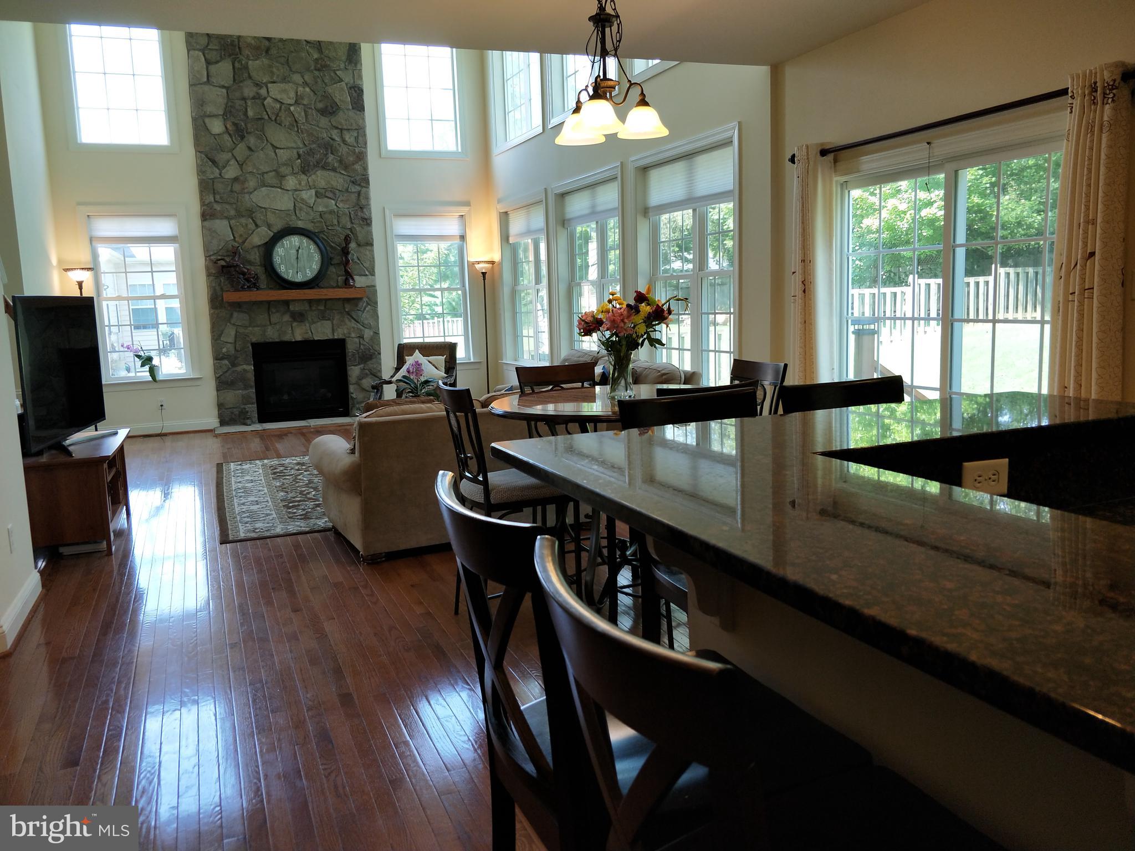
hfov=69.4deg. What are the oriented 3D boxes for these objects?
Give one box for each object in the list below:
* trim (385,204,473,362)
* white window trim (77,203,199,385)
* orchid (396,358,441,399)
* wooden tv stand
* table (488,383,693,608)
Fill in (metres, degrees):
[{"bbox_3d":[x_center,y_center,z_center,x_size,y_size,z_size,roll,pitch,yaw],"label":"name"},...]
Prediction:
[{"bbox_3d":[-1.724,-1.805,10.577,1.147,1.996,0.100,-6,9,-24],"label":"trim"},{"bbox_3d":[-4.844,-1.470,9.335,1.086,2.006,0.120,-6,10,-24],"label":"white window trim"},{"bbox_3d":[-1.280,-0.340,7.014,0.380,0.480,0.340,-6,9,-24],"label":"orchid"},{"bbox_3d":[-3.043,0.413,5.181,0.513,0.591,1.183,-6,10,-24],"label":"wooden tv stand"},{"bbox_3d":[0.253,0.327,3.904,1.180,0.918,1.180,-2,9,0],"label":"table"}]

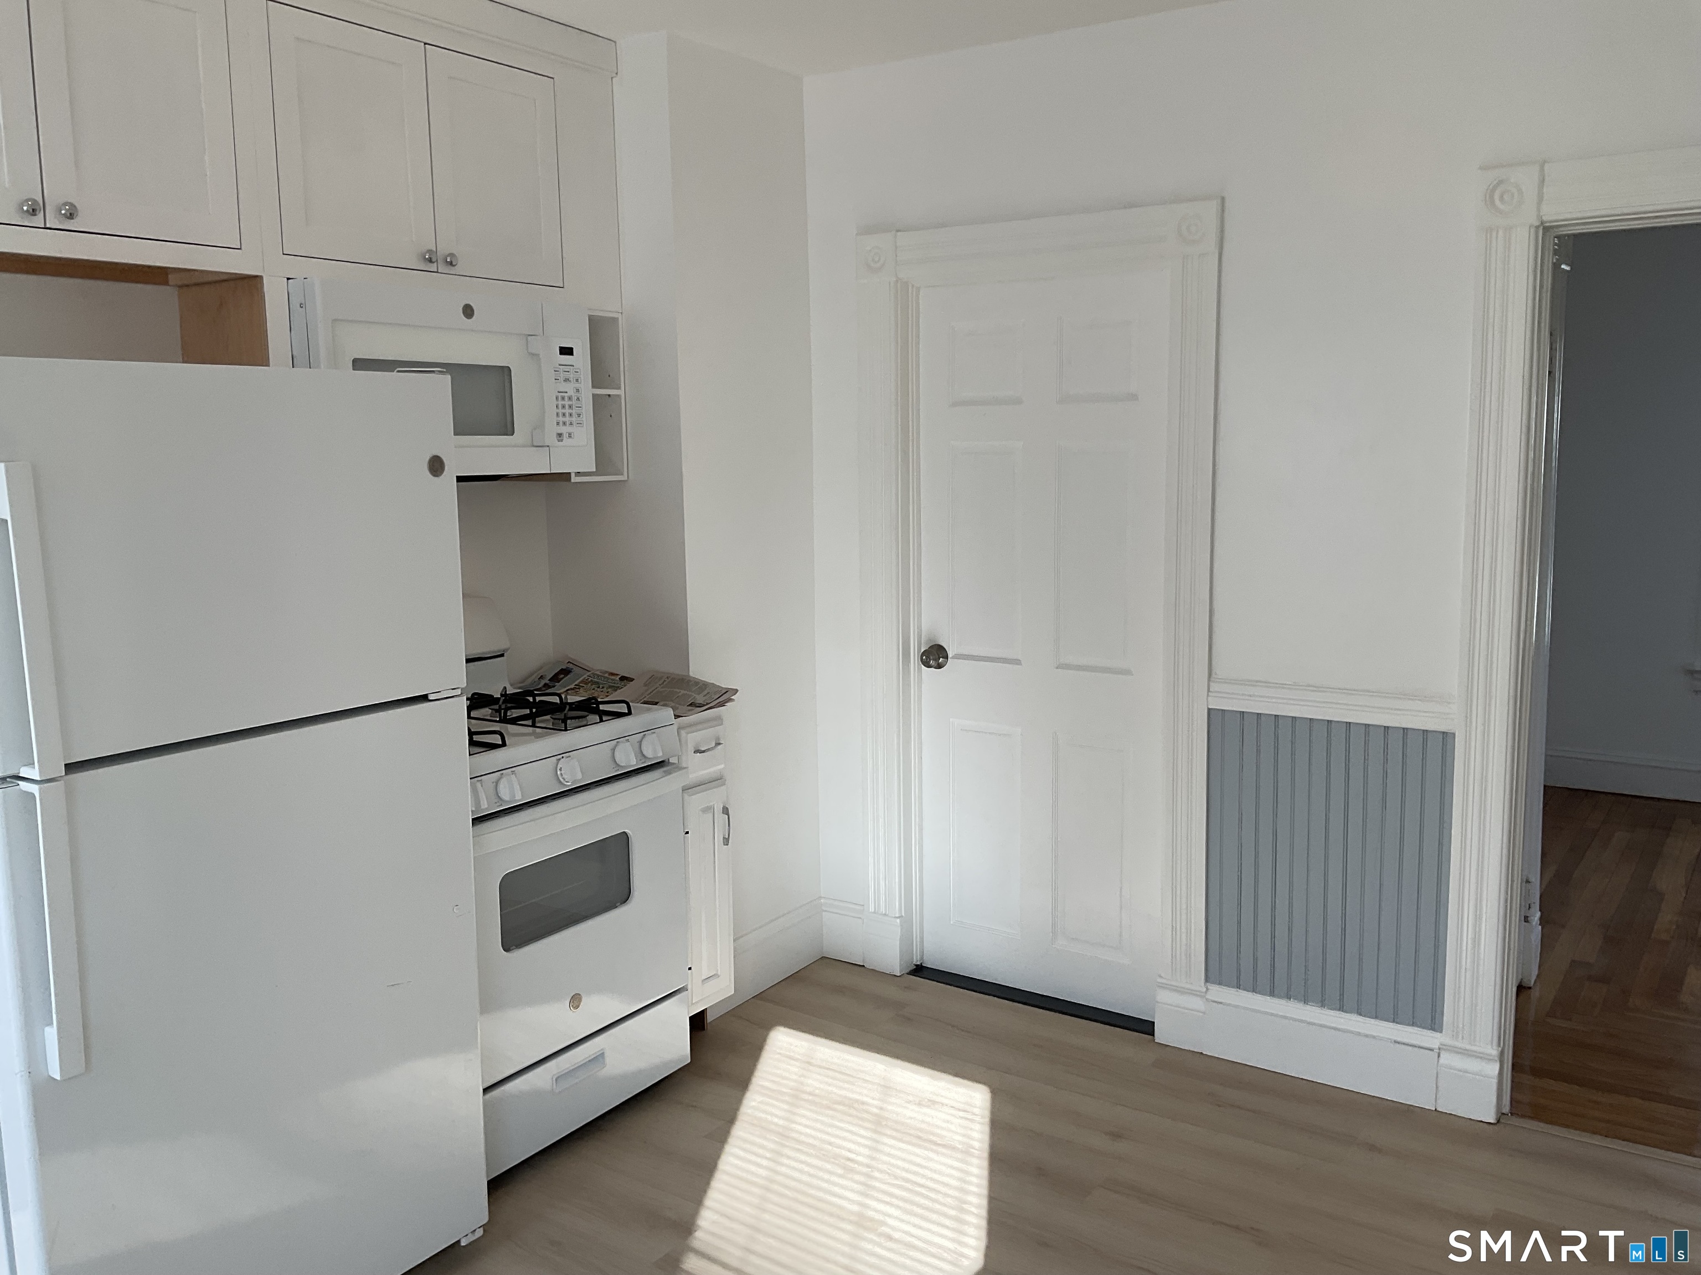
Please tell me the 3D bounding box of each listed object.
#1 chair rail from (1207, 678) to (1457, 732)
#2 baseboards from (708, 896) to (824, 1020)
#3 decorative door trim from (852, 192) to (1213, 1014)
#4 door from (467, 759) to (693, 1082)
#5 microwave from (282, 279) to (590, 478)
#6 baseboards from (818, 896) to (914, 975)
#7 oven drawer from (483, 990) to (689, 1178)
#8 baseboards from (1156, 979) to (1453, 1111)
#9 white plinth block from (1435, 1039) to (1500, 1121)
[{"bbox_3d":[1.125,0.157,3.360,0.573,0.075,0.032,5,10,34],"label":"chair rail"},{"bbox_3d":[-0.254,0.920,4.100,0.027,0.190,0.585,4,10,33],"label":"baseboards"},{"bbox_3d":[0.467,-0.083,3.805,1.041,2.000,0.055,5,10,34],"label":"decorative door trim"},{"bbox_3d":[-0.630,0.645,3.179,0.070,0.554,0.758,4,10,33],"label":"door"},{"bbox_3d":[-1.005,-0.569,3.269,0.401,0.398,0.758,4,10,33],"label":"microwave"},{"bbox_3d":[0.038,0.891,4.260,0.290,0.195,0.040,5,10,34],"label":"baseboards"},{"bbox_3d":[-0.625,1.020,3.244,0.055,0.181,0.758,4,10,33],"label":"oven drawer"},{"bbox_3d":[1.083,0.985,3.509,0.698,0.190,0.035,5,10,34],"label":"baseboards"},{"bbox_3d":[1.422,1.016,3.278,0.132,0.185,0.037,5,10,34],"label":"white plinth block"}]

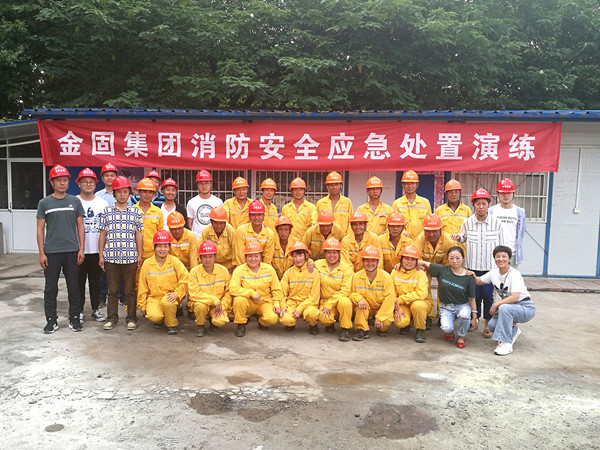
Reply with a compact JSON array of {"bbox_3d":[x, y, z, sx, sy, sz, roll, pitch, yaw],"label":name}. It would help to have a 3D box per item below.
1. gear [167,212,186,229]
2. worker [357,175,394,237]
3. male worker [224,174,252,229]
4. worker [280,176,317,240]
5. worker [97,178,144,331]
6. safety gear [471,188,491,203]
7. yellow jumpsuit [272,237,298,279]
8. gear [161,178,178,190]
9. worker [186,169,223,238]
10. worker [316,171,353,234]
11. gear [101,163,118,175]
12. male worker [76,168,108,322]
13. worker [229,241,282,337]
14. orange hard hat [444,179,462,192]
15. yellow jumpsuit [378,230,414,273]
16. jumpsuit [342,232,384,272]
[{"bbox_3d":[-1.430,-0.058,5.420,0.225,0.160,0.280,0,24,-11],"label":"gear"},{"bbox_3d":[0.949,0.218,5.880,0.490,1.650,0.330,1,6,3],"label":"worker"},{"bbox_3d":[-0.788,0.224,6.150,0.480,1.716,0.340,1,5,0],"label":"male worker"},{"bbox_3d":[-0.013,0.241,6.080,0.520,1.710,0.330,1,4,0],"label":"worker"},{"bbox_3d":[-1.960,0.286,5.124,0.470,1.640,0.300,-1,6,-10],"label":"worker"},{"bbox_3d":[2.005,-0.324,5.170,0.215,0.160,0.275,3,-8,19],"label":"safety gear"},{"bbox_3d":[-0.188,0.554,5.683,0.460,0.930,0.580,0,6,0],"label":"yellow jumpsuit"},{"bbox_3d":[-1.725,-0.534,6.200,0.220,0.160,0.270,0,5,-6],"label":"gear"},{"bbox_3d":[-1.223,0.212,5.960,0.500,1.810,0.310,1,4,-4],"label":"worker"},{"bbox_3d":[0.436,0.182,5.917,0.490,1.710,0.330,0,6,0],"label":"worker"},{"bbox_3d":[-2.452,-0.718,6.030,0.215,0.160,0.275,0,-8,-20],"label":"gear"},{"bbox_3d":[-2.457,0.234,5.450,0.500,1.790,0.310,0,4,-10],"label":"male worker"},{"bbox_3d":[-0.486,0.655,5.110,0.580,0.920,0.660,0,6,0],"label":"worker"},{"bbox_3d":[1.873,-0.475,5.700,0.215,0.160,0.275,2,2,17],"label":"orange hard hat"},{"bbox_3d":[1.171,0.535,5.680,0.480,0.980,0.580,1,6,5],"label":"yellow jumpsuit"},{"bbox_3d":[0.758,0.577,5.680,0.530,1.023,0.530,1,5,6],"label":"jumpsuit"}]

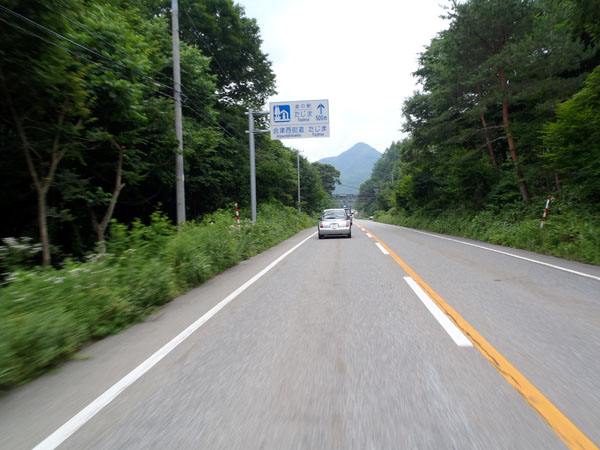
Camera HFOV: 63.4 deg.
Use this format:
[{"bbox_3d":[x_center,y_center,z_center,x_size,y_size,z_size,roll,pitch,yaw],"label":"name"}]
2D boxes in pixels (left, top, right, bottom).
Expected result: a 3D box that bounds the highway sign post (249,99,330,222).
[{"bbox_3d":[-0.587,-3.047,25.810,4.440,6.960,0.350,-2,2,7],"label":"highway sign post"}]

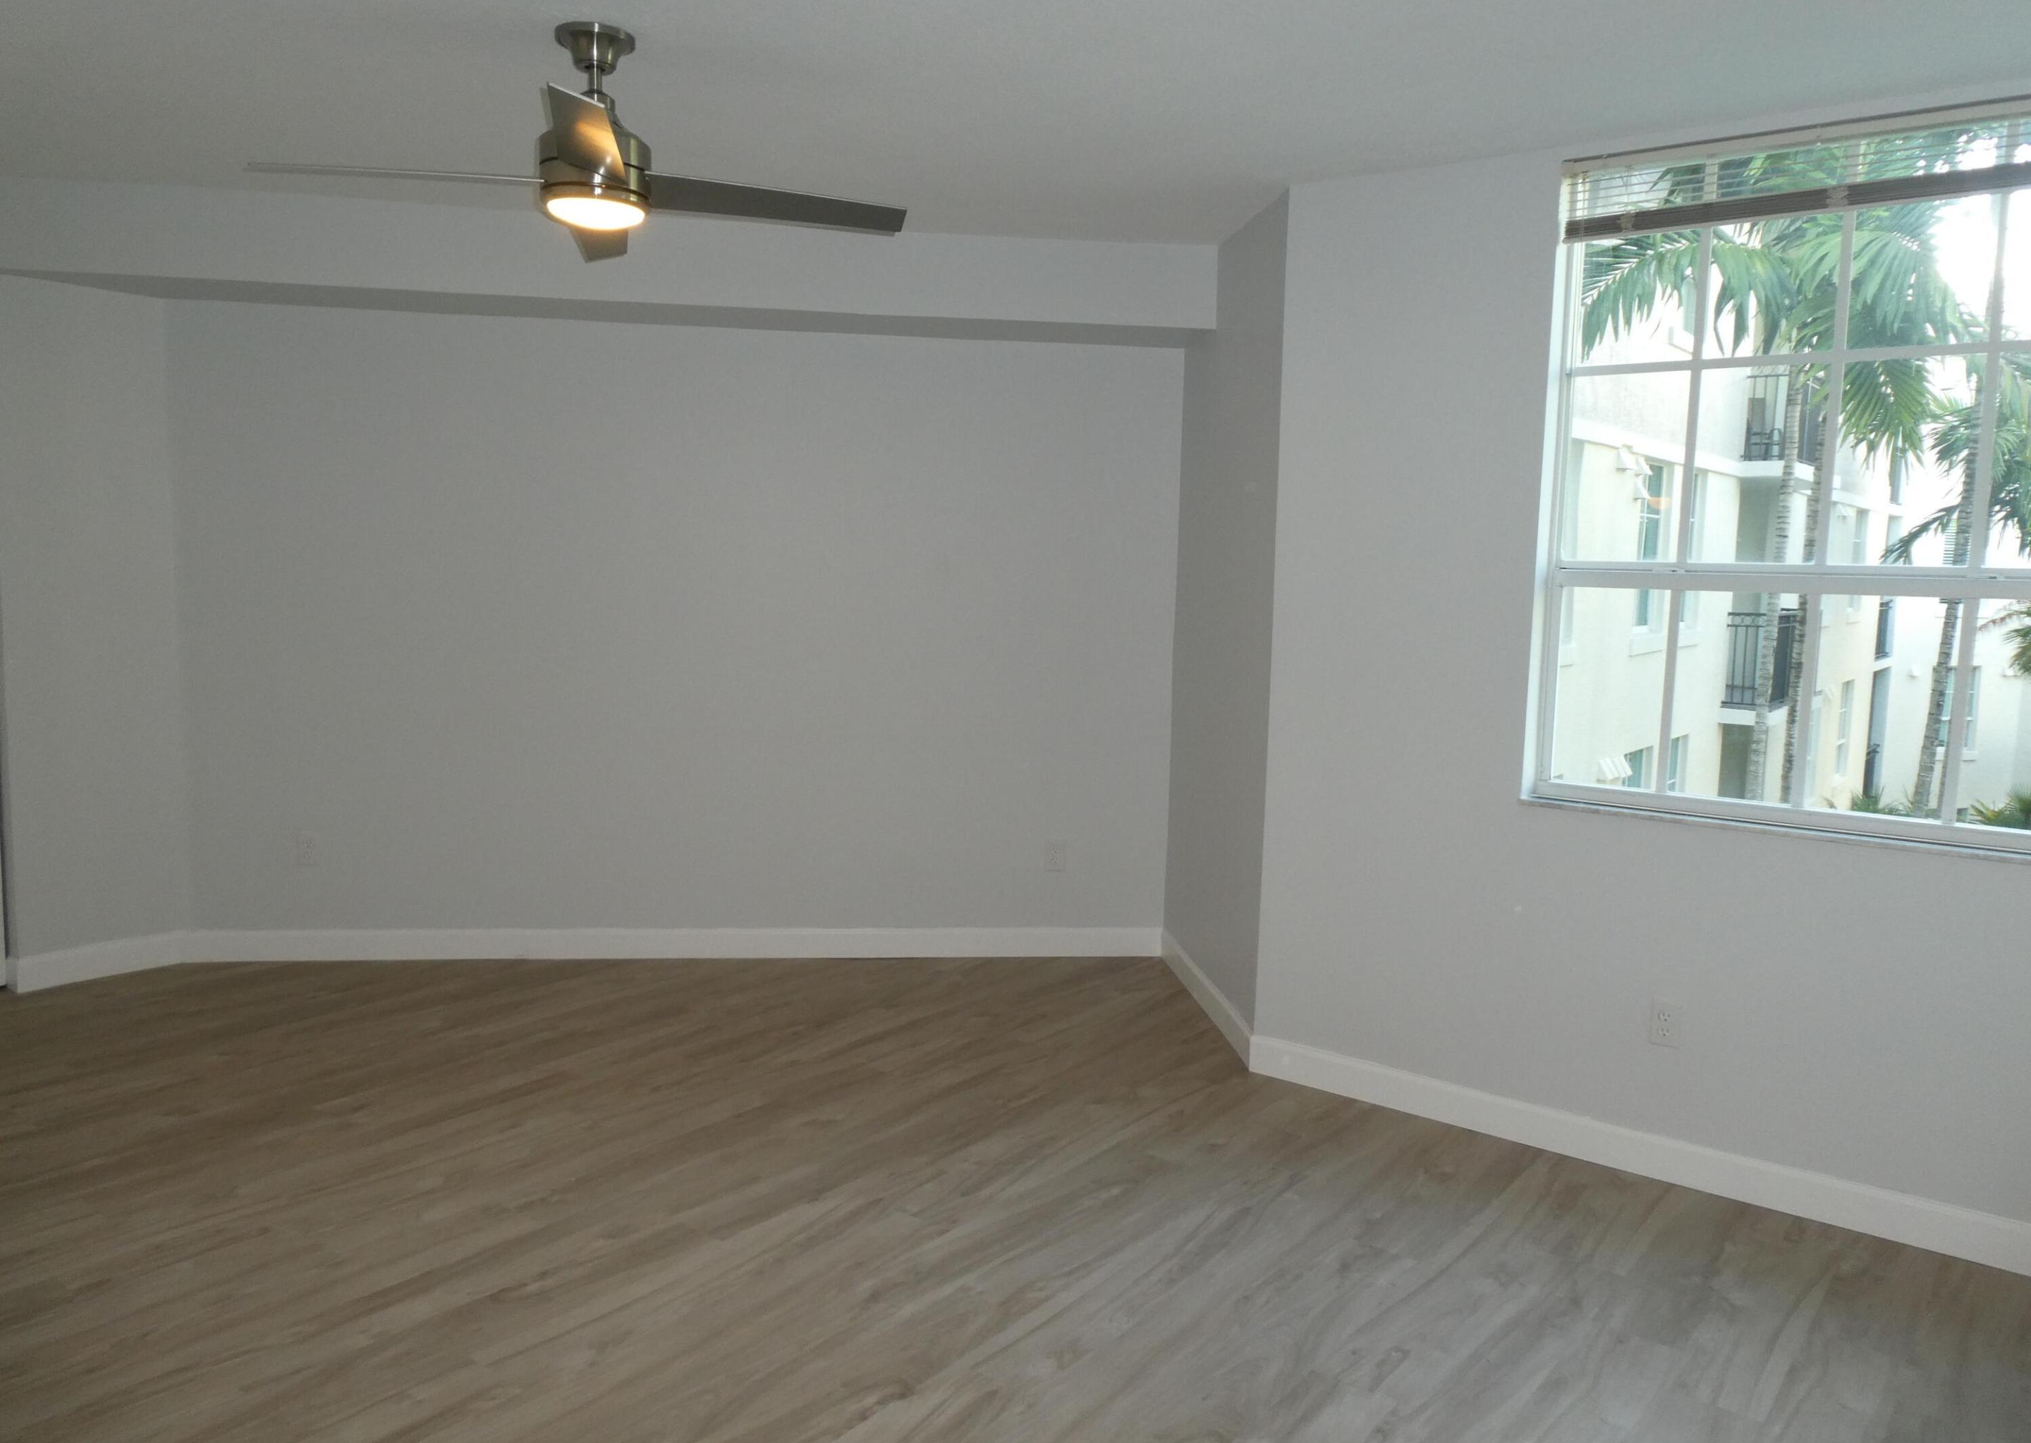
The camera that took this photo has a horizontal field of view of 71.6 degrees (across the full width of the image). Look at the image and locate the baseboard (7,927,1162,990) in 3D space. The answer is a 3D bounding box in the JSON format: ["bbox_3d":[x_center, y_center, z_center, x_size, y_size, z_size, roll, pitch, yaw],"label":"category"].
[{"bbox_3d":[-1.374,0.855,5.069,3.954,0.117,0.386,1,6,-7],"label":"baseboard"}]

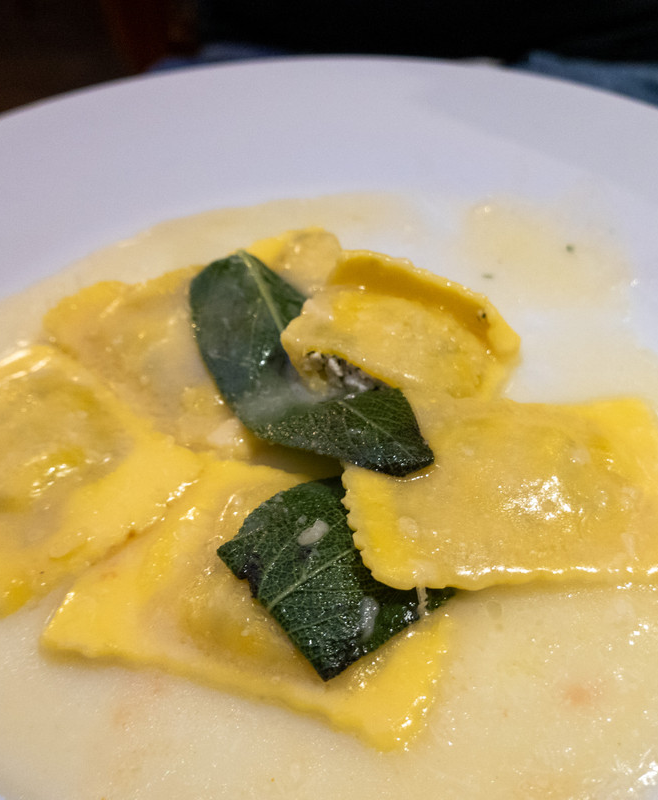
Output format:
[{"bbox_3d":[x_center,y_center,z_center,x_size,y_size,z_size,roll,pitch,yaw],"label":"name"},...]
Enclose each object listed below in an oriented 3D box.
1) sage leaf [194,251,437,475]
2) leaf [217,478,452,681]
[{"bbox_3d":[-0.009,-0.009,0.167,0.031,0.012,0.082,-25,49,-21],"label":"sage leaf"},{"bbox_3d":[0.005,0.024,0.135,0.038,0.010,0.030,-30,51,-25],"label":"leaf"}]

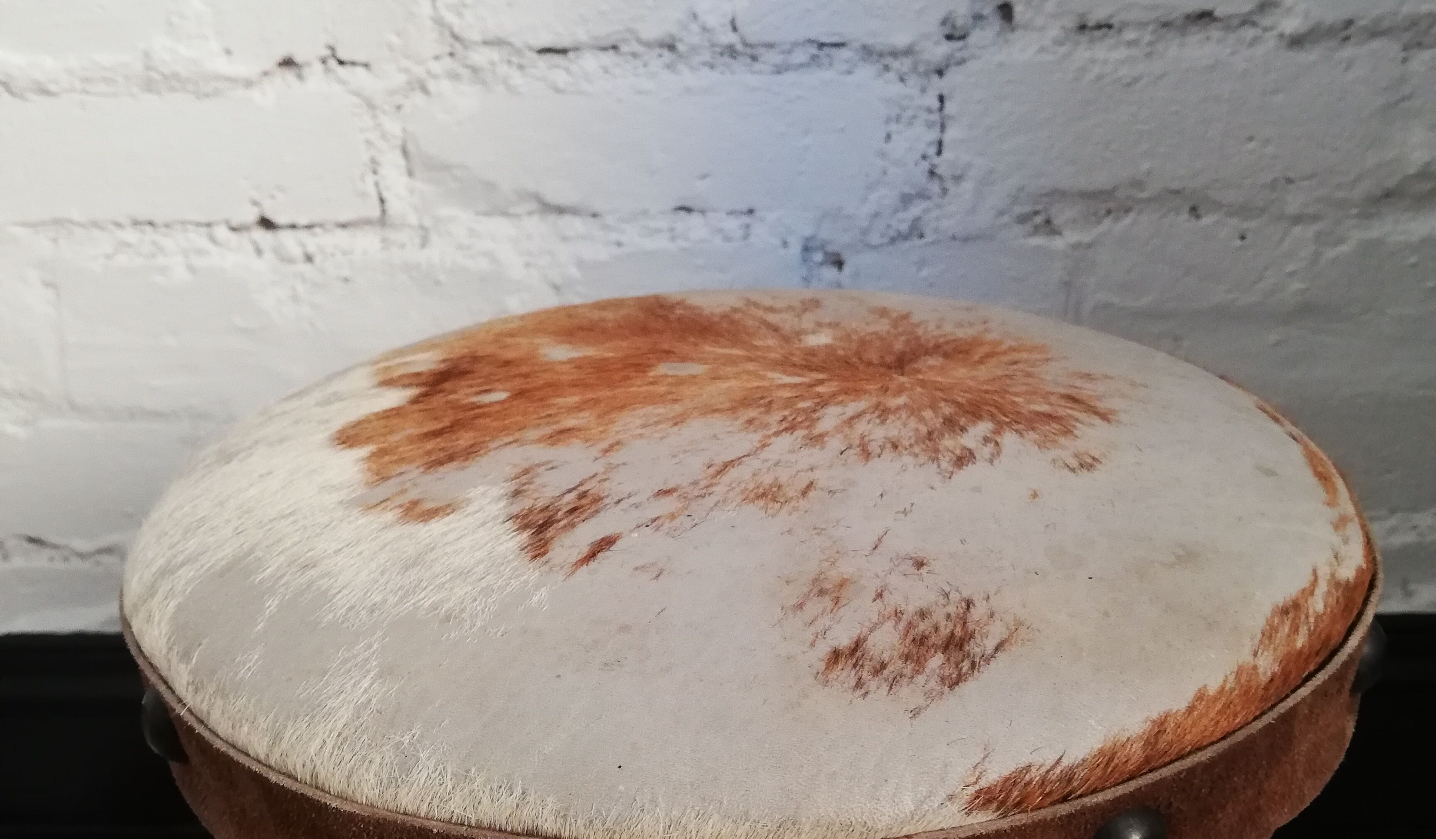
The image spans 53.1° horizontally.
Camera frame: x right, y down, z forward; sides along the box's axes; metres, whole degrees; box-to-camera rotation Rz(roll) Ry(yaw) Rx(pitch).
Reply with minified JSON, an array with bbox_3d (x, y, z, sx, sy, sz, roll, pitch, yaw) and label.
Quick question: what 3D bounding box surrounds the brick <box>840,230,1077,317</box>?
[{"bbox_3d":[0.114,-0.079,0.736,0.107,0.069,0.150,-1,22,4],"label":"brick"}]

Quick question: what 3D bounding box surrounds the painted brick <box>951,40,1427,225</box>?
[{"bbox_3d":[0.204,-0.148,0.677,0.202,0.068,0.102,-1,22,4],"label":"painted brick"}]

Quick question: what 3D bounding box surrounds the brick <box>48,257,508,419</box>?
[{"bbox_3d":[-0.205,-0.062,0.736,0.217,0.072,0.102,-1,22,4],"label":"brick"}]

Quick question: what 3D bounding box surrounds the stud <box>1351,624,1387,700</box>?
[{"bbox_3d":[0.120,0.043,0.267,0.006,0.017,0.017,10,25,29],"label":"stud"}]

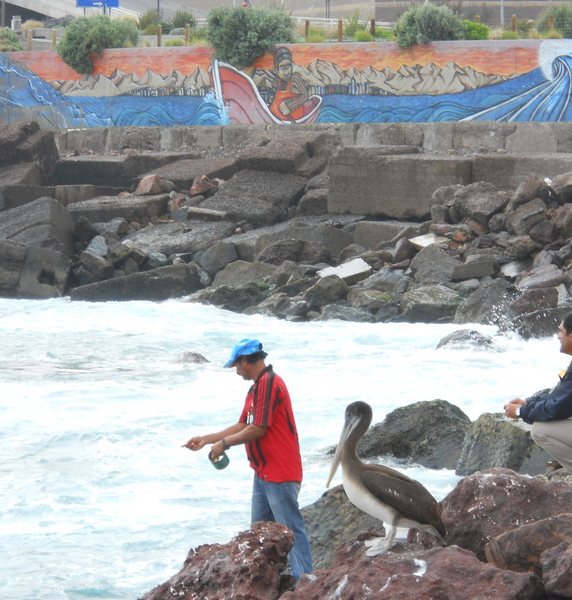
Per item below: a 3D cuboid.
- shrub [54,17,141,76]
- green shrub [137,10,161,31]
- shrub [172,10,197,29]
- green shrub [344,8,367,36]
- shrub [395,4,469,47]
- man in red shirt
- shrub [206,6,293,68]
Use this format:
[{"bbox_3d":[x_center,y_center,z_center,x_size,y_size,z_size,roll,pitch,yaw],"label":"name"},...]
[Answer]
[{"bbox_3d":[-5.935,-8.044,97.500,2.550,1.850,2.000,0,2,0],"label":"shrub"},{"bbox_3d":[-4.307,-8.723,97.000,0.783,0.658,0.700,0,2,0],"label":"green shrub"},{"bbox_3d":[-3.179,-8.739,97.000,0.752,0.626,0.700,0,2,0],"label":"shrub"},{"bbox_3d":[2.065,-8.185,92.000,0.654,0.921,0.620,0,2,0],"label":"green shrub"},{"bbox_3d":[4.433,-8.421,95.000,2.200,1.280,1.600,0,2,0],"label":"shrub"},{"bbox_3d":[-0.259,1.085,20.800,0.840,1.660,0.520,0,2,-10],"label":"man in red shirt"},{"bbox_3d":[-1.137,-8.180,96.500,2.650,1.900,2.100,0,2,0],"label":"shrub"}]

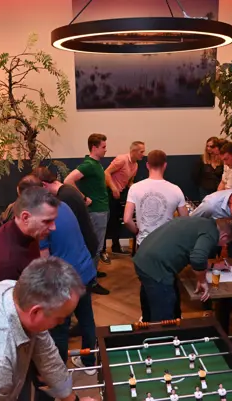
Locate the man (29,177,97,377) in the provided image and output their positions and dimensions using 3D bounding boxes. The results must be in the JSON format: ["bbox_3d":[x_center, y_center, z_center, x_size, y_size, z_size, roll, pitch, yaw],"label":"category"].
[{"bbox_3d":[-0.496,0.626,3.272,0.740,1.640,0.560,3,15,17],"label":"man"}]

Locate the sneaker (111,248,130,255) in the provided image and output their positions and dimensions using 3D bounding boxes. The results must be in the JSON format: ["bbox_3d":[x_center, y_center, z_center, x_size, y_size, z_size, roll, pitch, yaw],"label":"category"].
[{"bbox_3d":[0.067,0.739,5.981,0.295,0.100,0.105,2,14,11],"label":"sneaker"}]

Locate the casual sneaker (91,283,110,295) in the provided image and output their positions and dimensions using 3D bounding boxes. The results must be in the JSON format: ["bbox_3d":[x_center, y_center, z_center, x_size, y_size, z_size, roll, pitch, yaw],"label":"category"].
[{"bbox_3d":[-0.192,1.034,4.785,0.290,0.110,0.105,3,14,17],"label":"casual sneaker"}]

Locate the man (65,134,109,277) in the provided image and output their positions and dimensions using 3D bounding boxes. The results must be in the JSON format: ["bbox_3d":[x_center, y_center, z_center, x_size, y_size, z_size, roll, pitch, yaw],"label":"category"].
[{"bbox_3d":[-0.345,0.093,5.175,0.530,1.820,0.520,-5,16,-13],"label":"man"}]

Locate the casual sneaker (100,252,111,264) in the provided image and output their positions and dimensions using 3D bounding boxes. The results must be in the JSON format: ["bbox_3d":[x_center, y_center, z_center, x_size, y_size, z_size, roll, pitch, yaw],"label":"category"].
[{"bbox_3d":[-0.158,0.808,5.787,0.105,0.110,0.280,-13,19,-36],"label":"casual sneaker"}]

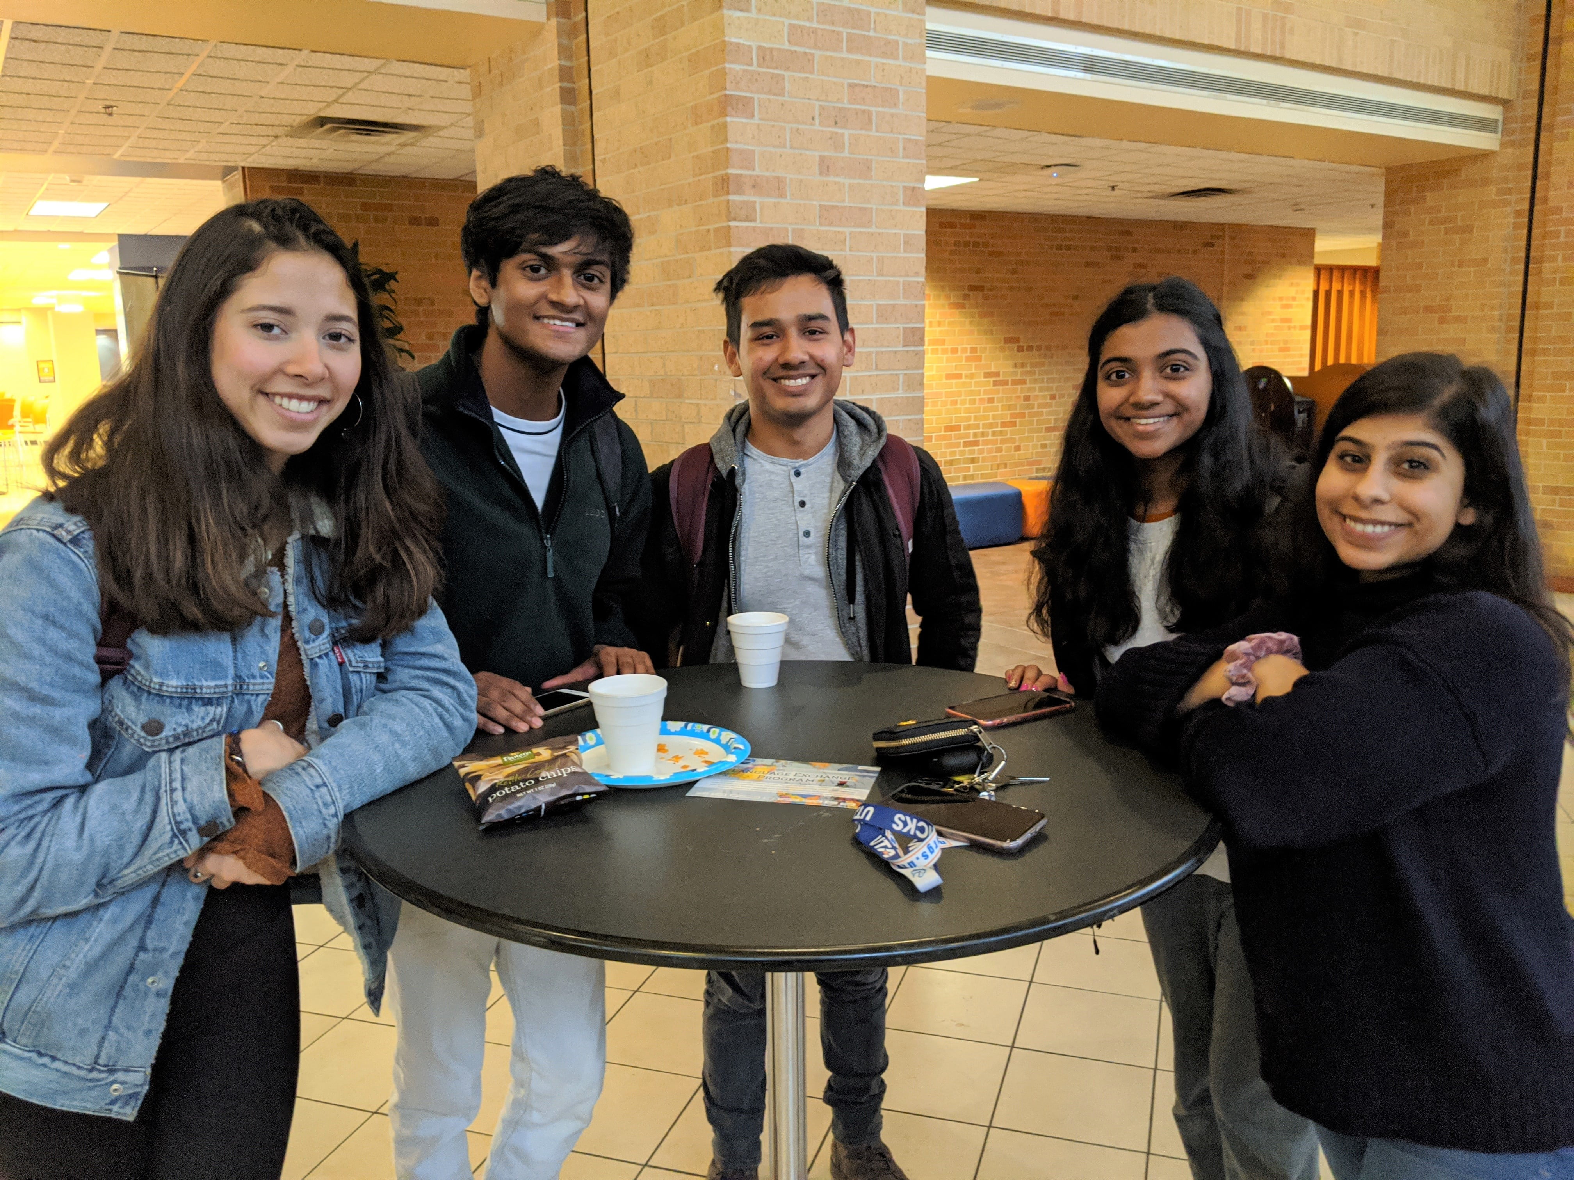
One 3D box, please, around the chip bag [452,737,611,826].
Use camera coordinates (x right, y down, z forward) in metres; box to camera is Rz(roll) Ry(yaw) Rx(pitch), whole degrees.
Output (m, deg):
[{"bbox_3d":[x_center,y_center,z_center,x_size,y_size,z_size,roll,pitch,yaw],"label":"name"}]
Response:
[{"bbox_3d":[-0.260,0.186,1.246,0.132,0.045,0.178,-10,14,-19],"label":"chip bag"}]

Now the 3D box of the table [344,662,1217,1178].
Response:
[{"bbox_3d":[0.007,0.710,1.444,0.914,1.067,0.914,-1,10,0],"label":"table"}]

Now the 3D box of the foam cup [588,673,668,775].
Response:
[{"bbox_3d":[-0.162,0.145,1.295,0.081,0.092,0.081,-1,10,0],"label":"foam cup"}]

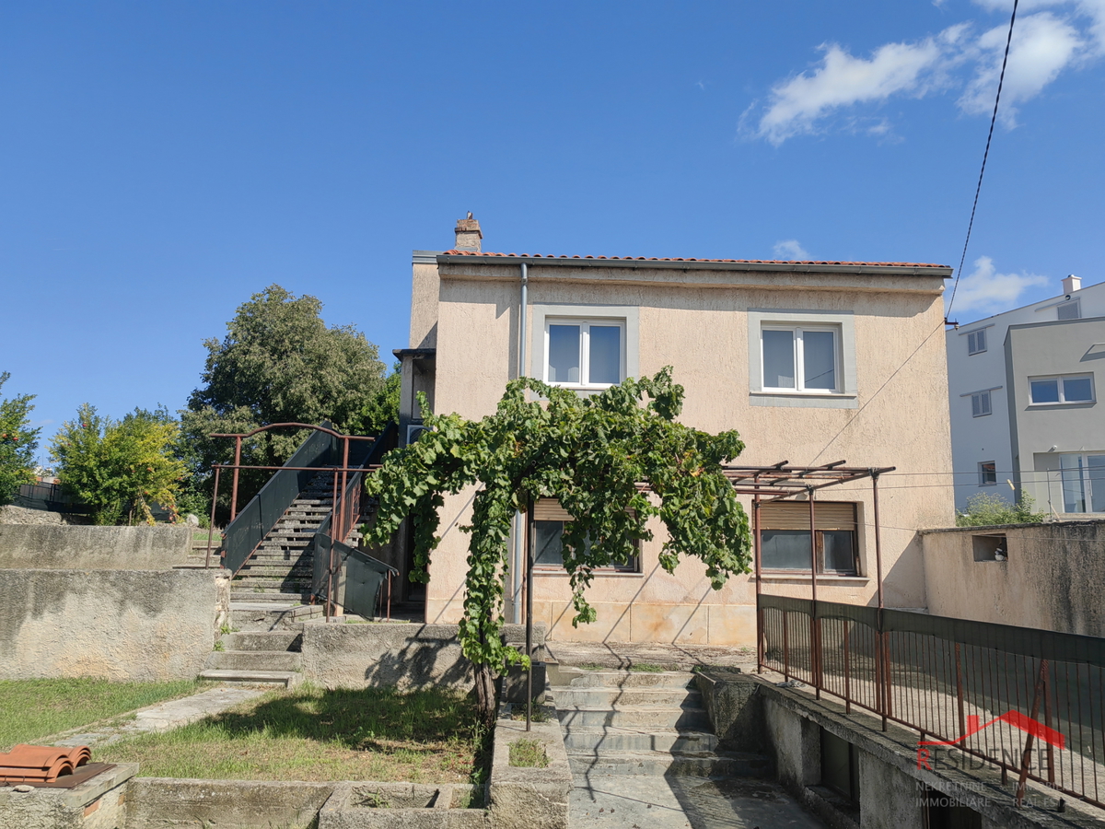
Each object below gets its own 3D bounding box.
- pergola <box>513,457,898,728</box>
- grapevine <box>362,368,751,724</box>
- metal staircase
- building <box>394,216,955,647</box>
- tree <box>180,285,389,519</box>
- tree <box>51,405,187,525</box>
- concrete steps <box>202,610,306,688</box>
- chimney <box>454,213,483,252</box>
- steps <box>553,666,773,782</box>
[{"bbox_3d":[1.196,1.715,8.642,3.090,2.200,3.650,1,-9,-1],"label":"pergola"},{"bbox_3d":[-0.138,1.266,7.999,3.440,3.100,2.600,1,-9,-1],"label":"grapevine"},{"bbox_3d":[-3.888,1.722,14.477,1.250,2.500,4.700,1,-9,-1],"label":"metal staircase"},{"bbox_3d":[1.654,0.263,17.920,9.500,7.950,9.000,1,-9,-1],"label":"building"},{"bbox_3d":[-6.650,-0.303,21.166,5.000,5.800,5.000,1,-9,-1],"label":"tree"},{"bbox_3d":[-7.715,0.913,15.380,2.400,2.250,2.400,1,-9,-1],"label":"tree"},{"bbox_3d":[-3.554,2.760,10.320,1.100,0.760,1.300,1,-9,-1],"label":"concrete steps"},{"bbox_3d":[-1.685,-3.488,17.163,0.487,0.882,0.480,1,-9,-1],"label":"chimney"},{"bbox_3d":[1.016,3.397,9.688,2.380,0.840,1.750,1,-9,-1],"label":"steps"}]

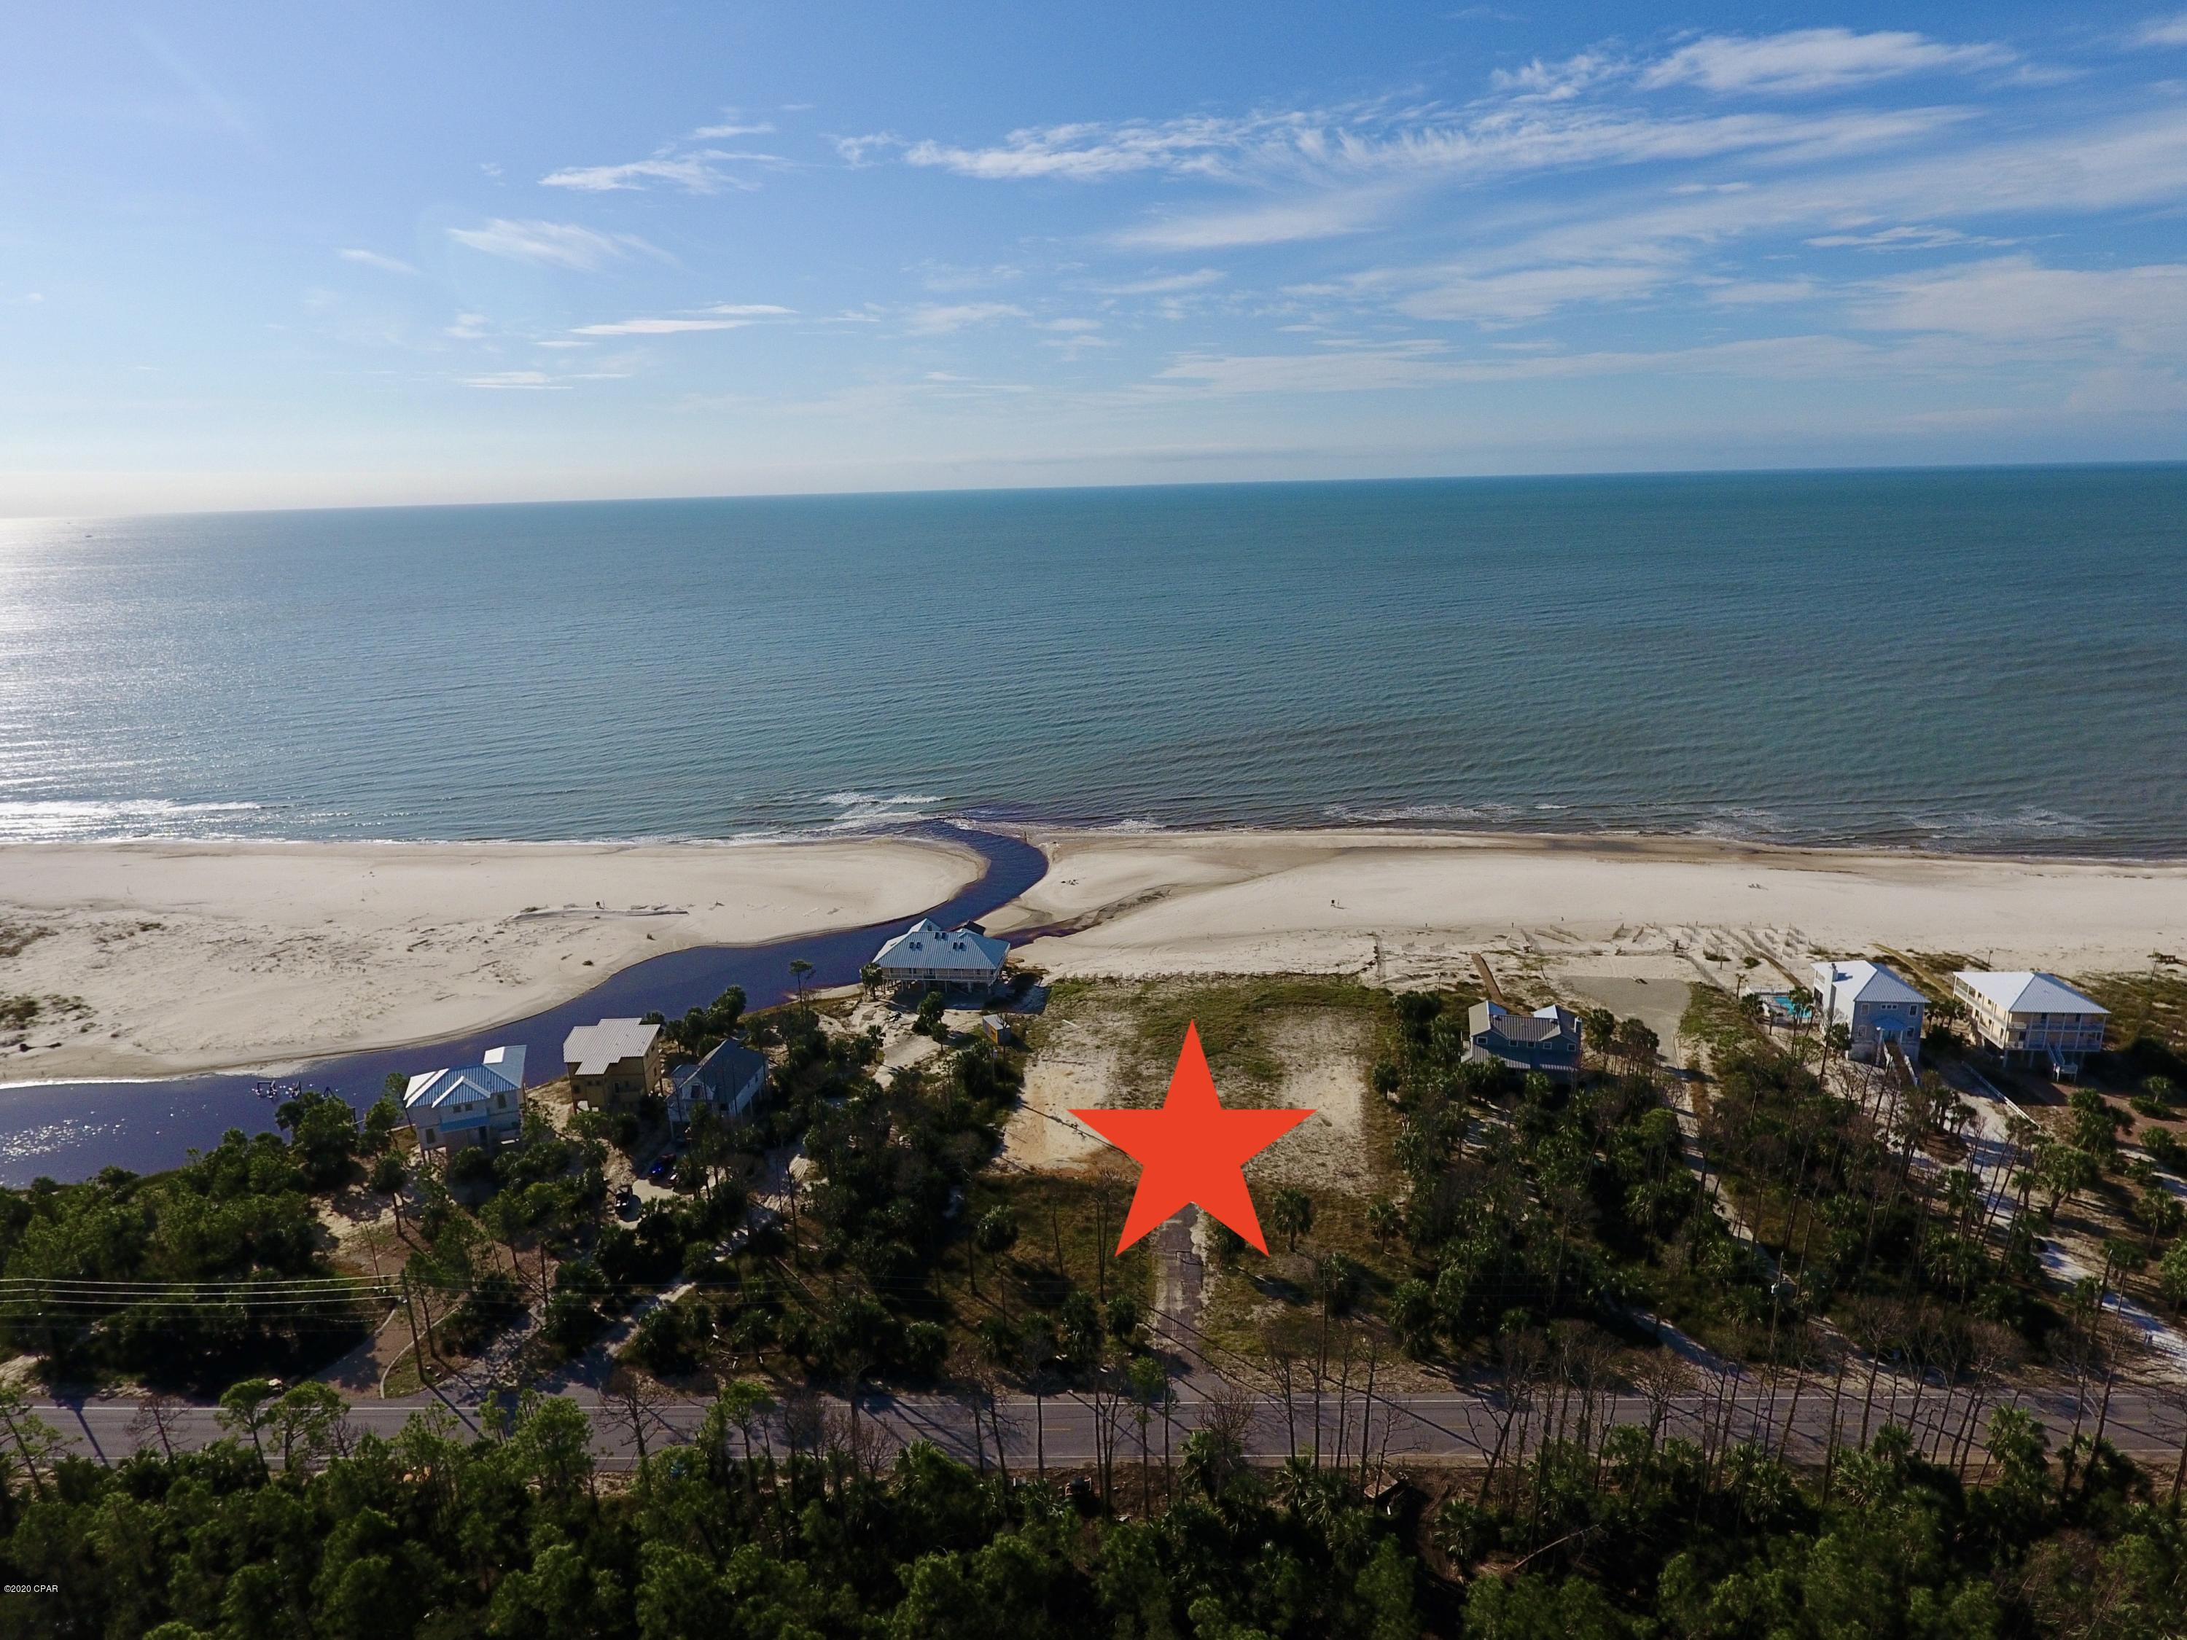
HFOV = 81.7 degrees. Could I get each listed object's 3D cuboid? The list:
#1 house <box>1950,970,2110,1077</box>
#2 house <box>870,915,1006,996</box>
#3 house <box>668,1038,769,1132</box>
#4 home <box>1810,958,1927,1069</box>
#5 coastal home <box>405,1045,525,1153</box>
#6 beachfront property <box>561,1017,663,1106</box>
[{"bbox_3d":[137.950,28.270,186.360,13.400,12.000,16.000,0,15,6],"label":"house"},{"bbox_3d":[-26.580,23.420,224.760,23.000,10.200,16.600,0,15,6],"label":"house"},{"bbox_3d":[-53.040,37.440,176.690,11.200,9.300,12.100,1,15,9],"label":"house"},{"bbox_3d":[116.600,27.710,190.230,10.100,12.200,15.100,0,15,7],"label":"home"},{"bbox_3d":[-85.670,38.200,174.290,13.800,10.800,15.700,-7,16,-19],"label":"coastal home"},{"bbox_3d":[-69.370,35.470,183.430,12.600,10.500,11.500,-1,15,3],"label":"beachfront property"}]

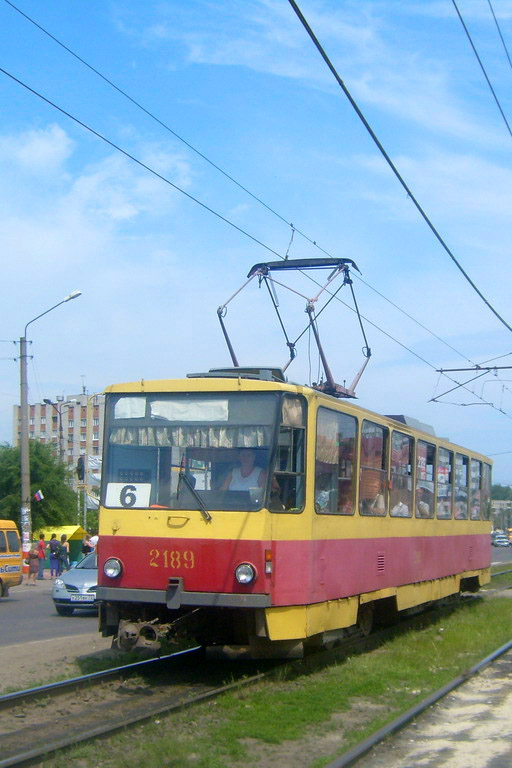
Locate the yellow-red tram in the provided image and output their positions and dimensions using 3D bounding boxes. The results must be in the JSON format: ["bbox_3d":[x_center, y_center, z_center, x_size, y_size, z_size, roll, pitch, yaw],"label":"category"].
[{"bbox_3d":[1.809,2.409,18.284,2.480,3.300,14.700,-2,-8,22],"label":"yellow-red tram"}]

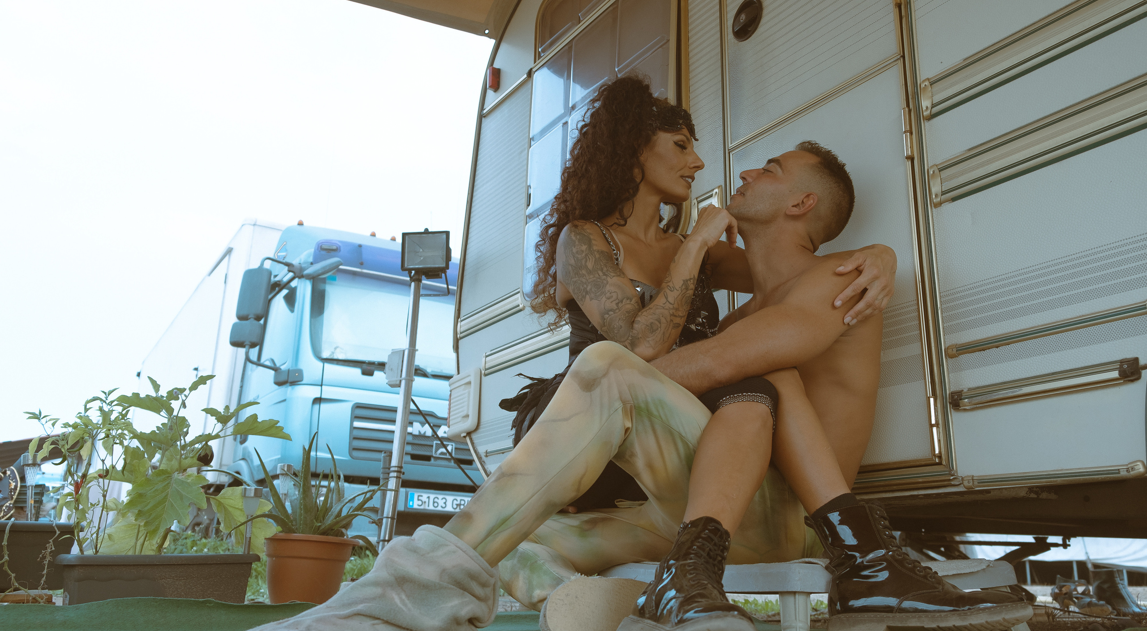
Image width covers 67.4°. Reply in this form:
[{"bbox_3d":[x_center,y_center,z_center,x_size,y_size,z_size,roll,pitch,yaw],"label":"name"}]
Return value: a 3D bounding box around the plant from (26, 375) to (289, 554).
[{"bbox_3d":[-1.110,0.399,2.345,0.644,0.479,0.380,13,-21,-31],"label":"plant"}]

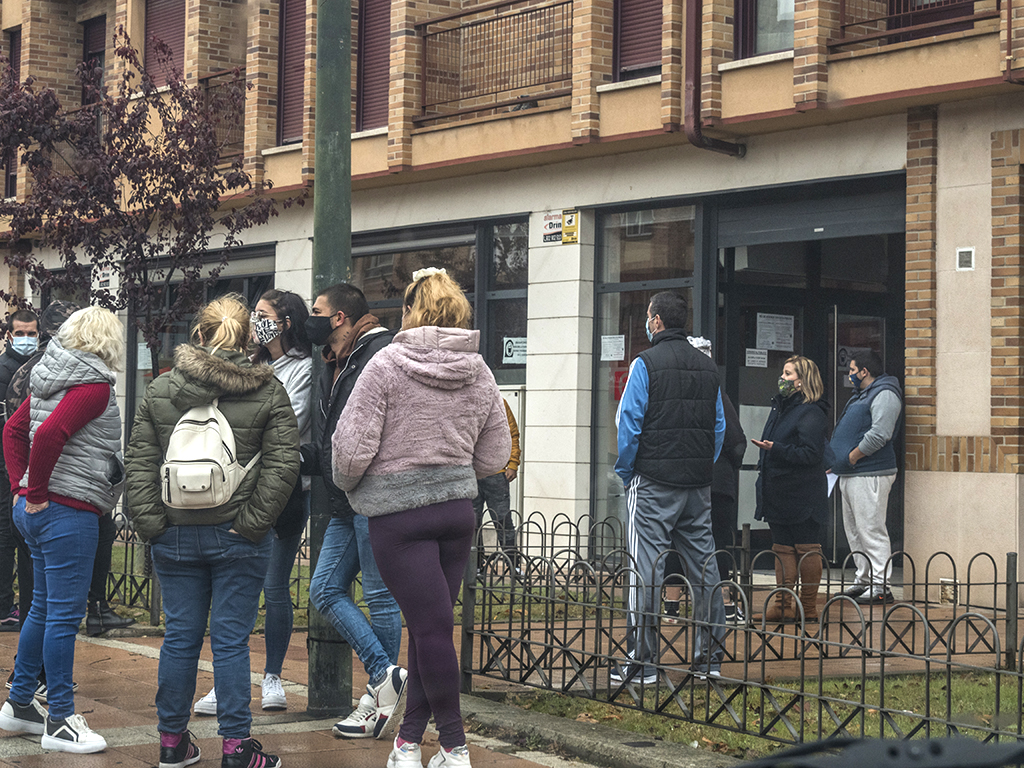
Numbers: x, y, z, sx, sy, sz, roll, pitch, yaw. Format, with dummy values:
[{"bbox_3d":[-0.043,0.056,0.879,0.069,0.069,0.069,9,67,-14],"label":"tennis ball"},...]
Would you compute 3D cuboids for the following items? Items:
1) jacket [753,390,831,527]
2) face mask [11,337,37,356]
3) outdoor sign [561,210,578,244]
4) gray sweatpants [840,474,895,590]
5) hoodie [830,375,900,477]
[{"bbox_3d":[1.771,0.477,13.450,0.420,0.850,0.500,2,-2,-16],"label":"jacket"},{"bbox_3d":[-2.592,-0.199,11.300,0.145,0.110,0.080,2,-2,-22],"label":"face mask"},{"bbox_3d":[0.498,-1.334,18.150,0.015,0.290,0.205,2,-2,-39],"label":"outdoor sign"},{"bbox_3d":[2.512,1.028,15.050,0.360,0.860,0.420,1,-2,-12],"label":"gray sweatpants"},{"bbox_3d":[2.498,0.293,15.050,0.460,0.720,0.530,1,-2,-13],"label":"hoodie"}]

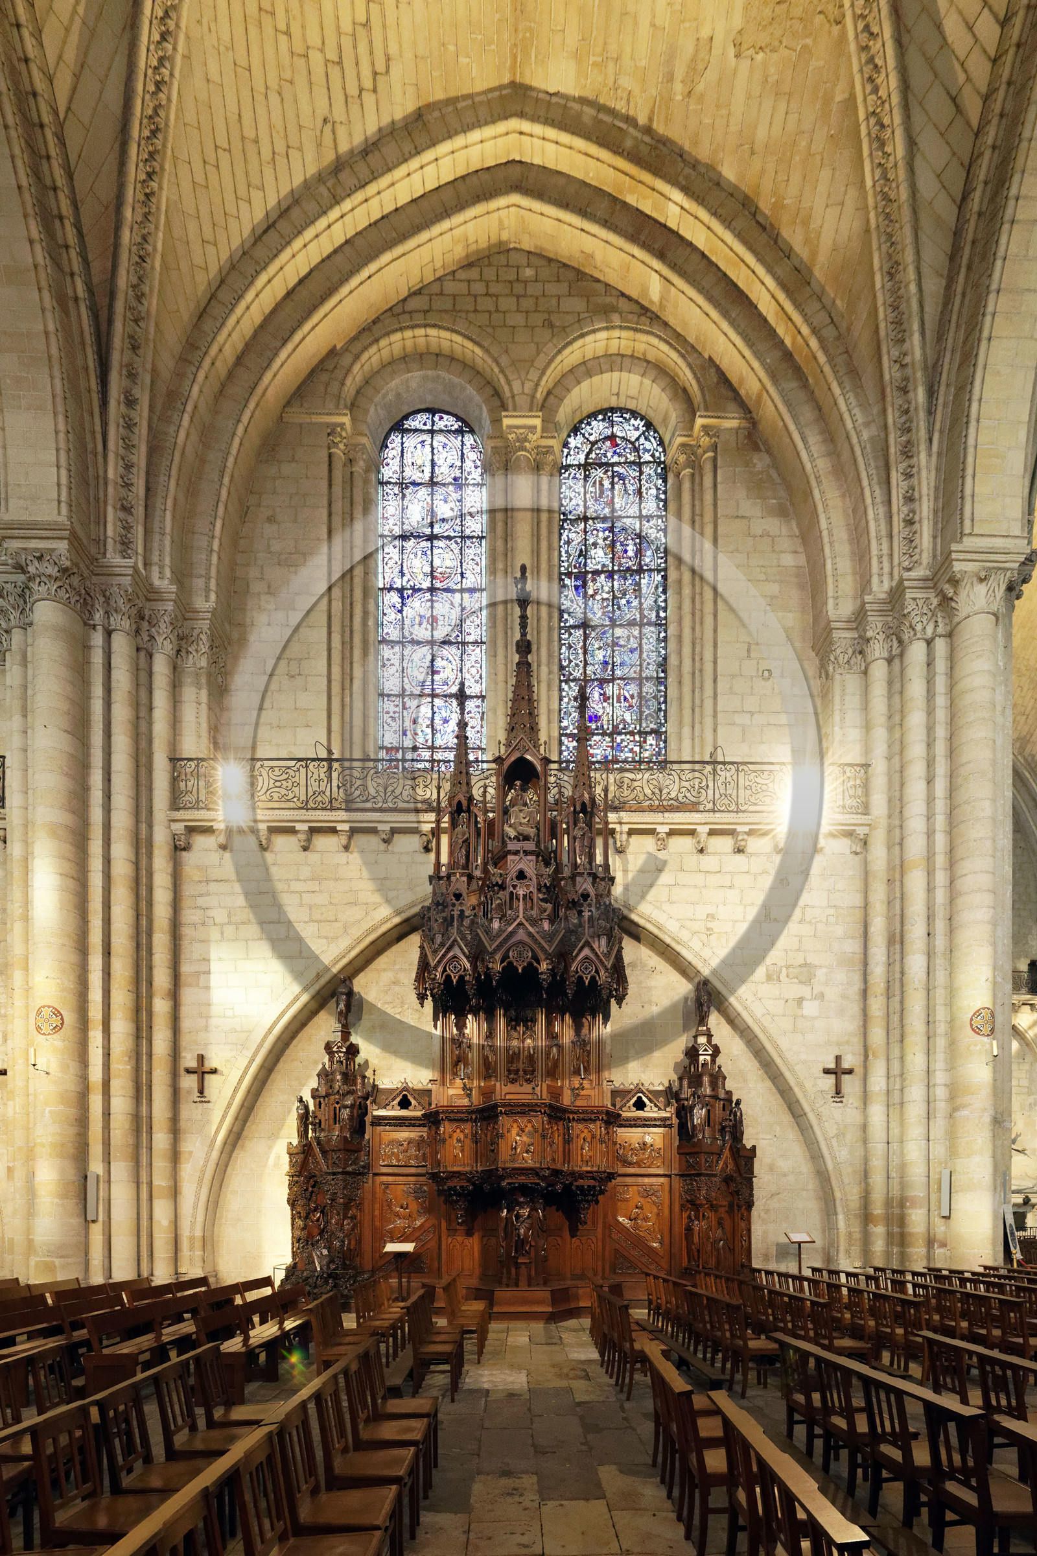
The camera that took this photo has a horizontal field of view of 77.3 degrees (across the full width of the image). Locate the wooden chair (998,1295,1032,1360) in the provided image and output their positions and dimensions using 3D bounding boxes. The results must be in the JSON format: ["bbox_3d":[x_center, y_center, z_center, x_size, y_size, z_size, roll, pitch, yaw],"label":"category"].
[{"bbox_3d":[5.180,5.680,6.550,0.460,0.870,0.460,0,0,0],"label":"wooden chair"}]

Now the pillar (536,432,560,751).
[{"bbox_3d":[0.634,-3.740,13.800,0.500,6.950,0.500,0,0,0],"label":"pillar"}]

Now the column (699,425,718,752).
[{"bbox_3d":[3.960,-3.760,13.500,0.390,6.950,0.390,0,0,0],"label":"column"}]

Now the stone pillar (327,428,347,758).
[{"bbox_3d":[-3.770,-3.760,13.500,0.390,6.950,0.390,0,0,0],"label":"stone pillar"}]

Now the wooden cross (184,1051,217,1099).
[{"bbox_3d":[-6.370,5.970,12.950,0.630,0.860,0.100,0,0,0],"label":"wooden cross"}]

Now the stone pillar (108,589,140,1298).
[{"bbox_3d":[-7.560,3.110,12.400,0.560,13.400,0.560,0,0,0],"label":"stone pillar"}]

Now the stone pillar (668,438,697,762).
[{"bbox_3d":[3.500,-3.730,13.800,0.520,6.950,0.500,0,0,0],"label":"stone pillar"}]

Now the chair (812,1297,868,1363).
[{"bbox_3d":[3.240,5.660,6.530,0.470,0.870,0.460,0,0,0],"label":"chair"}]

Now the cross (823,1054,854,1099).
[{"bbox_3d":[6.430,5.970,12.950,0.630,0.860,0.100,0,0,0],"label":"cross"}]

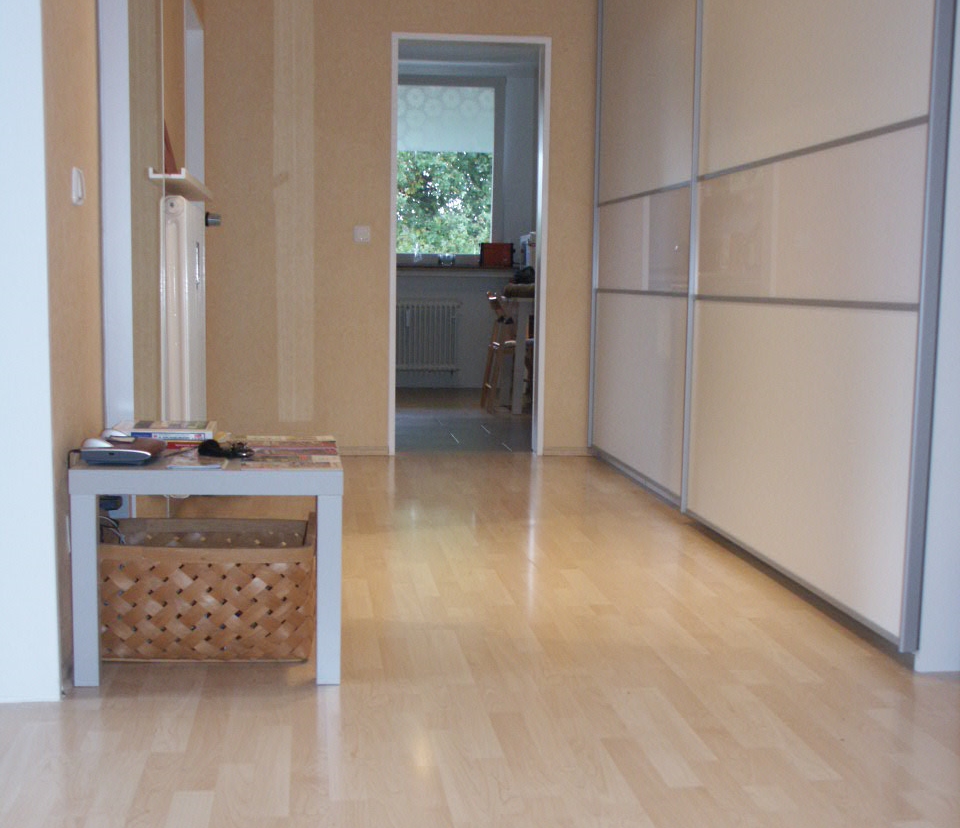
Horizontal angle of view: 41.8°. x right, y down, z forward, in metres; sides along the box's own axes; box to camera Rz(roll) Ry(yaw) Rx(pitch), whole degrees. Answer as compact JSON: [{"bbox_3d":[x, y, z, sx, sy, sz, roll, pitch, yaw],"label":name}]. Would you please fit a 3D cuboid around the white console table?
[{"bbox_3d":[-0.591,0.310,2.857,0.550,0.450,0.550,0,6,-7],"label":"white console table"}]

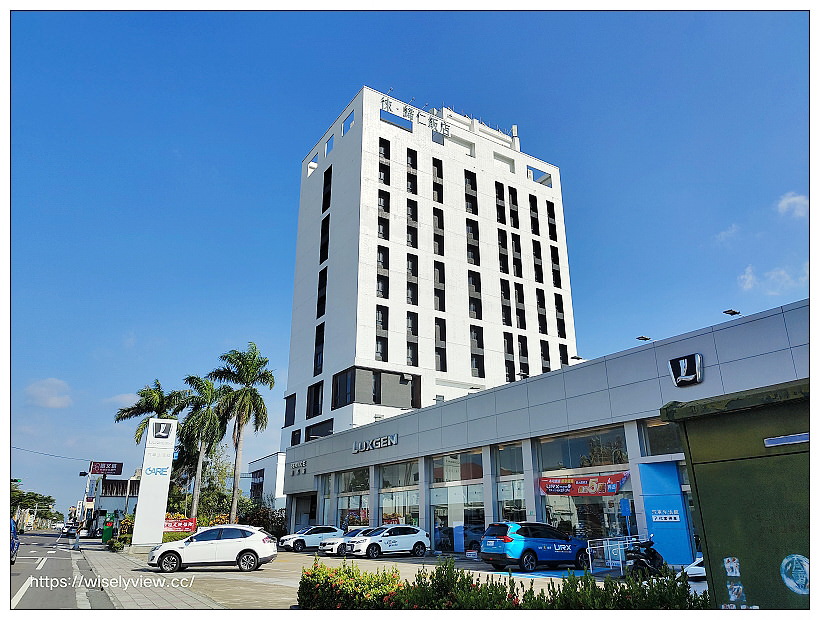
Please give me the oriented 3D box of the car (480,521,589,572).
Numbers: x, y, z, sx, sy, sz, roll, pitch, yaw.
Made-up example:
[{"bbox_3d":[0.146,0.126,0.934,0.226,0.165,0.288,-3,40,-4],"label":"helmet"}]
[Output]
[{"bbox_3d":[5.003,9.132,23.049,4.720,1.670,1.845,12,-23,-29],"label":"car"}]

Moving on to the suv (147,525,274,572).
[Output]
[{"bbox_3d":[-7.412,9.066,22.677,4.625,1.620,1.845,4,-20,-10],"label":"suv"}]

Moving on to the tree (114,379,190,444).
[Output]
[{"bbox_3d":[-17.592,10.181,39.804,4.800,11.349,4.800,8,-22,-22],"label":"tree"}]

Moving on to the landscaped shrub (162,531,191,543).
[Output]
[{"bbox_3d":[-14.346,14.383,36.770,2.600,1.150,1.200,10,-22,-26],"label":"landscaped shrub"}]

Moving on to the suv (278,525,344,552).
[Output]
[{"bbox_3d":[-6.770,15.934,41.478,4.600,1.620,1.845,13,-24,-32],"label":"suv"}]

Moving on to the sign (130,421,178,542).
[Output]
[{"bbox_3d":[-15.309,10.287,35.820,1.620,7.200,0.400,10,-22,-26],"label":"sign"}]

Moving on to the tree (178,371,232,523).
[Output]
[{"bbox_3d":[-14.905,10.515,41.932,4.100,12.164,4.100,7,-21,-18],"label":"tree"}]

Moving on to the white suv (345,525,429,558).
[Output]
[{"bbox_3d":[-1.092,12.554,32.283,4.630,1.620,1.845,12,-23,-29],"label":"white suv"}]

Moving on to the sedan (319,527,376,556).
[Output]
[{"bbox_3d":[-3.146,13.863,35.669,4.600,1.500,1.820,12,-23,-30],"label":"sedan"}]

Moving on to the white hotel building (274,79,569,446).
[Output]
[{"bbox_3d":[3.209,2.172,78.037,32.400,52.500,19.200,12,-23,-30],"label":"white hotel building"}]

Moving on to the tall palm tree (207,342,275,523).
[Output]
[{"bbox_3d":[-12.958,9.688,44.012,5.000,15.133,5.000,6,-21,-15],"label":"tall palm tree"}]

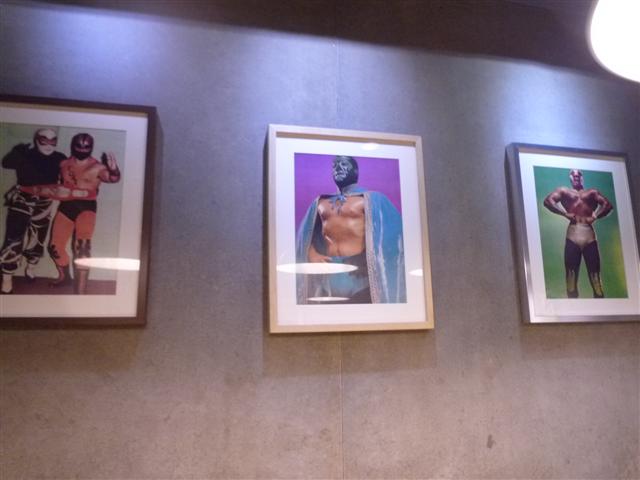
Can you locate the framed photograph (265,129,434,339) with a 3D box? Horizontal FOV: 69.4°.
[{"bbox_3d":[0.078,-0.031,1.219,0.425,0.528,0.037,1,-10,-12],"label":"framed photograph"}]

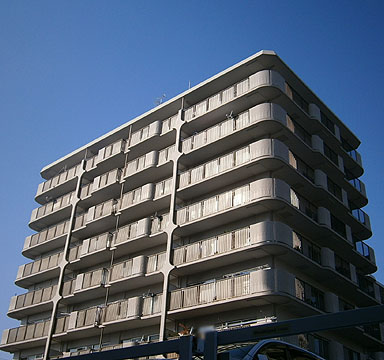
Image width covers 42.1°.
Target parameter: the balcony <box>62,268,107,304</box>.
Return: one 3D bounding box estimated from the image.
[{"bbox_3d":[-7.585,7.935,37.059,5.460,1.288,1.708,-22,-39,36],"label":"balcony"}]

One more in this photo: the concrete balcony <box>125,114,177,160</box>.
[{"bbox_3d":[-2.667,-3.325,39.475,5.208,1.246,1.652,-22,-39,36],"label":"concrete balcony"}]

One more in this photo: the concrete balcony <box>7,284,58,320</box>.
[{"bbox_3d":[-12.644,10.101,41.229,7.896,1.288,1.736,-22,-39,36],"label":"concrete balcony"}]

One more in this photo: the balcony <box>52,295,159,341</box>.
[{"bbox_3d":[-5.472,9.475,33.863,10.584,1.246,1.652,-22,-39,36],"label":"balcony"}]

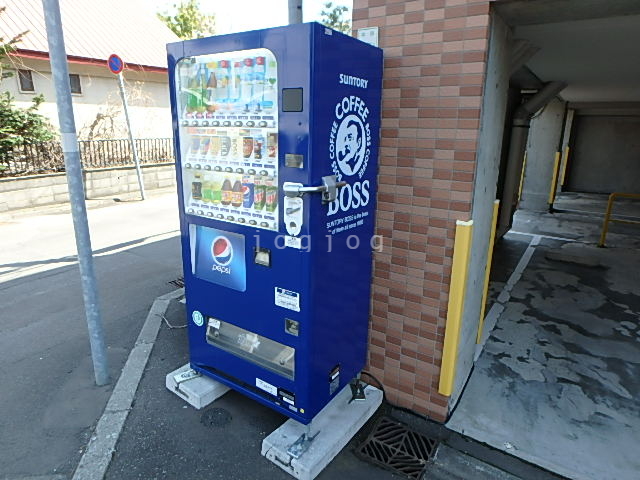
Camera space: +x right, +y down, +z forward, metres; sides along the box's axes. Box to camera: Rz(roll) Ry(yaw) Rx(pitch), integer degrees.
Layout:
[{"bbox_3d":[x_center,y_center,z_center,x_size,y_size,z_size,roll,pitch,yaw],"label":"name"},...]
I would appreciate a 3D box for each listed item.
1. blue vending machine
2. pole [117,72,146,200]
[{"bbox_3d":[-0.240,-0.078,2.169,0.892,1.815,0.599,11,18,32],"label":"blue vending machine"},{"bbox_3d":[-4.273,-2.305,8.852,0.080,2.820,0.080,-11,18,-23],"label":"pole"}]

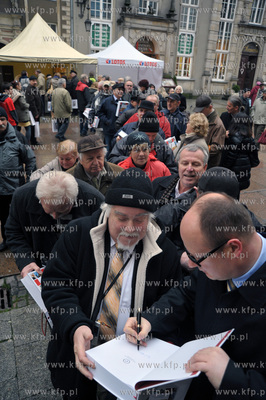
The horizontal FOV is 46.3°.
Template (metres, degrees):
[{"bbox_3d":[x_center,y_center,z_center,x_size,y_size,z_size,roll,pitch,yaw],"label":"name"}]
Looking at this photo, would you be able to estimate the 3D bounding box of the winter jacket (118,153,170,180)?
[{"bbox_3d":[0.047,-0.072,2.870,0.560,0.720,0.360,7,24,8],"label":"winter jacket"}]

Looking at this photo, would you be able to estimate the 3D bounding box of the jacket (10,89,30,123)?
[{"bbox_3d":[-2.794,-2.366,7.740,0.370,0.800,0.460,-15,29,-33],"label":"jacket"}]

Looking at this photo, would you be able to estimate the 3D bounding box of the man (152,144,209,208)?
[{"bbox_3d":[0.291,0.464,2.318,0.580,1.780,0.400,16,27,26],"label":"man"}]

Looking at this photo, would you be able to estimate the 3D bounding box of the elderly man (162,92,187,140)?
[{"bbox_3d":[0.652,-0.975,5.551,0.580,1.780,0.380,14,27,24],"label":"elderly man"}]

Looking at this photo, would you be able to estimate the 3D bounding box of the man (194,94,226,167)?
[{"bbox_3d":[1.292,-0.860,5.353,0.410,1.760,0.520,14,27,24],"label":"man"}]

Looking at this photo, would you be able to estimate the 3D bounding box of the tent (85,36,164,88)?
[{"bbox_3d":[-0.548,-6.139,15.103,3.000,3.240,3.000,-6,26,-19],"label":"tent"}]

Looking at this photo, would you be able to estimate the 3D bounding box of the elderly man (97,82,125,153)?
[{"bbox_3d":[-0.413,-1.599,6.794,0.600,1.800,0.420,-16,30,-35],"label":"elderly man"}]

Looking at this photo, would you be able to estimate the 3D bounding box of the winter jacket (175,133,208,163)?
[{"bbox_3d":[0.774,-0.527,4.076,0.360,0.700,0.470,17,28,30],"label":"winter jacket"}]

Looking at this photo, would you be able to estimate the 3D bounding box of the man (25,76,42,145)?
[{"bbox_3d":[-2.658,-2.377,8.314,0.400,1.760,0.500,0,24,-5],"label":"man"}]

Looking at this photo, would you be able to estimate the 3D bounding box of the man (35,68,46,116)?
[{"bbox_3d":[-3.657,-4.221,12.328,0.400,1.740,0.500,0,24,-6],"label":"man"}]

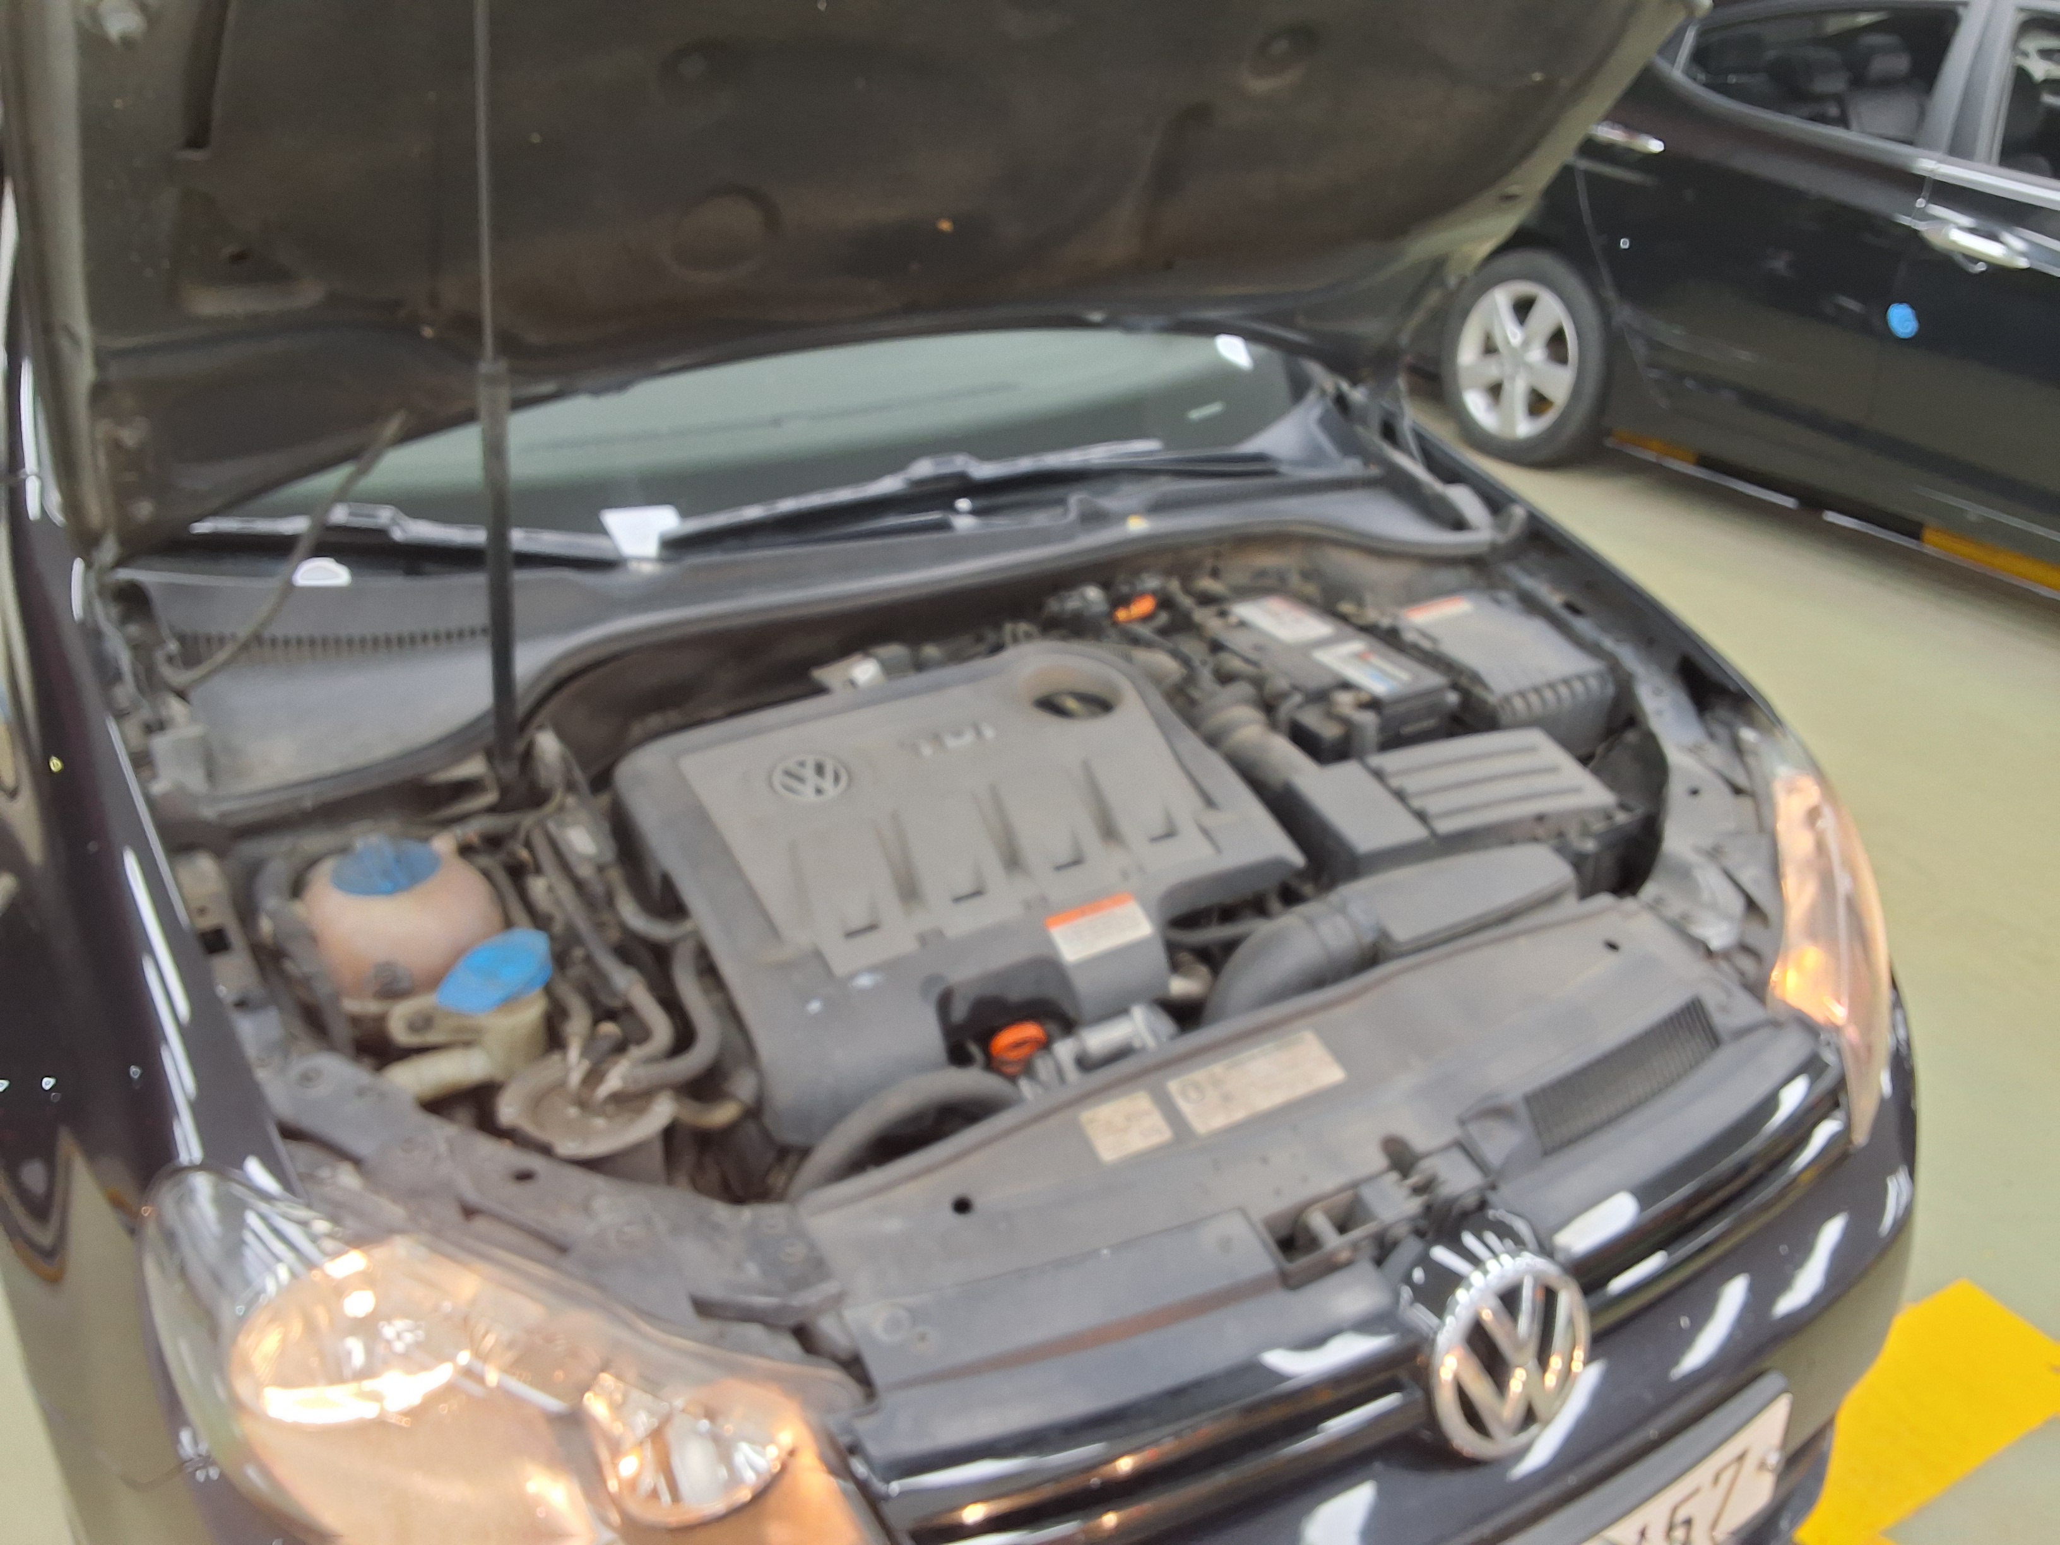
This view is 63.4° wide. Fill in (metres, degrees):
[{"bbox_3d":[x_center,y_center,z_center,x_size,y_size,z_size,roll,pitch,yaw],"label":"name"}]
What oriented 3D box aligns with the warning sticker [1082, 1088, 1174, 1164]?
[{"bbox_3d":[0.069,0.253,1.187,0.055,0.004,0.043,-15,45,-24],"label":"warning sticker"}]

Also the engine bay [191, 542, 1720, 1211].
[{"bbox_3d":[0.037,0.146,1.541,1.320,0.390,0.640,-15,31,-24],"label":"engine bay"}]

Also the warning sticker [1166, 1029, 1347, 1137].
[{"bbox_3d":[0.168,0.228,1.230,0.128,0.004,0.049,-15,45,-24],"label":"warning sticker"}]

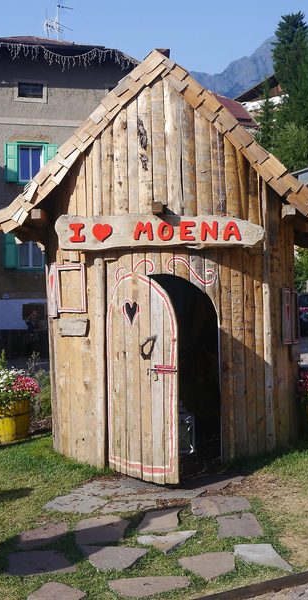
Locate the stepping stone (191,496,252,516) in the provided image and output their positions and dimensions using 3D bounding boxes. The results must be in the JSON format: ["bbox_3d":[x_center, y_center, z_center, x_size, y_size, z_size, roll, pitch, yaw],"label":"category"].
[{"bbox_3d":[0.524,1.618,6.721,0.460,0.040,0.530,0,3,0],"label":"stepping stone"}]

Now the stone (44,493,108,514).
[{"bbox_3d":[-0.566,1.525,6.398,0.419,0.045,0.460,1,3,16],"label":"stone"}]

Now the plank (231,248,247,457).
[{"bbox_3d":[0.774,0.468,7.800,0.120,1.899,0.050,-1,0,-27],"label":"plank"}]

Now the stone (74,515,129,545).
[{"bbox_3d":[-0.346,1.553,5.773,0.362,0.045,0.627,0,3,3],"label":"stone"}]

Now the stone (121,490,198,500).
[{"bbox_3d":[0.057,1.476,6.485,0.623,0.040,0.212,0,0,-11],"label":"stone"}]

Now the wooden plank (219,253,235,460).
[{"bbox_3d":[0.629,0.491,7.463,0.115,1.825,0.050,0,0,-20],"label":"wooden plank"}]

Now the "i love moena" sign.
[{"bbox_3d":[0.059,-0.612,7.800,1.890,0.310,0.060,-1,0,0],"label":"\"i love moena\" sign"}]

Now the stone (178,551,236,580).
[{"bbox_3d":[0.382,1.583,5.107,0.350,0.045,0.412,-1,3,-24],"label":"stone"}]

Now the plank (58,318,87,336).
[{"bbox_3d":[-0.719,0.250,7.743,0.360,0.156,0.035,0,1,44],"label":"plank"}]

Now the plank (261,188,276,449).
[{"bbox_3d":[1.046,0.156,7.950,0.090,2.504,0.070,-2,0,-35],"label":"plank"}]

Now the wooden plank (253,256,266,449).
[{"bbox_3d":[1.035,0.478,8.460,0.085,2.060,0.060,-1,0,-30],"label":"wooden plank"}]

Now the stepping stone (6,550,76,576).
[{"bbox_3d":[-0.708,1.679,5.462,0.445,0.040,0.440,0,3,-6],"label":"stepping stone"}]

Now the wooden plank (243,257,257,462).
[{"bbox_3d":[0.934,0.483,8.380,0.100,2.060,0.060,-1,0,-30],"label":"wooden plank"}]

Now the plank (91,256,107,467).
[{"bbox_3d":[-0.464,0.528,7.443,0.105,1.795,0.070,0,1,34],"label":"plank"}]

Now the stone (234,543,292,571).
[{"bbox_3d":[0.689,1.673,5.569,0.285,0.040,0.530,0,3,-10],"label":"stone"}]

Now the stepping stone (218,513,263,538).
[{"bbox_3d":[0.603,1.642,6.231,0.325,0.040,0.590,0,3,0],"label":"stepping stone"}]

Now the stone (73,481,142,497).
[{"bbox_3d":[-0.323,1.468,6.702,0.478,0.040,0.501,0,0,23],"label":"stone"}]

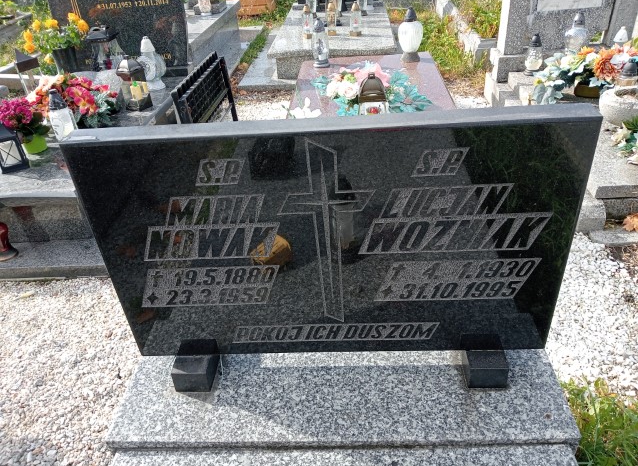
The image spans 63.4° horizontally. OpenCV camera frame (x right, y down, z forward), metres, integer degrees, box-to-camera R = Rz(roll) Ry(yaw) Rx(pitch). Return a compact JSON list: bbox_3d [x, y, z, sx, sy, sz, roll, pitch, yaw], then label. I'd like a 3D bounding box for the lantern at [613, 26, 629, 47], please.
[{"bbox_3d":[1.714,-1.064,2.970,0.130,0.280,0.130,-2,34,5],"label":"lantern"}]

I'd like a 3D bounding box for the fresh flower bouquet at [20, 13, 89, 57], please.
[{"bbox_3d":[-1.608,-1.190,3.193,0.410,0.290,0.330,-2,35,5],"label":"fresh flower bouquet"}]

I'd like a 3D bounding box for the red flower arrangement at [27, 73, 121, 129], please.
[{"bbox_3d":[-1.432,-0.767,2.973,0.520,0.260,0.360,-2,34,5],"label":"red flower arrangement"}]

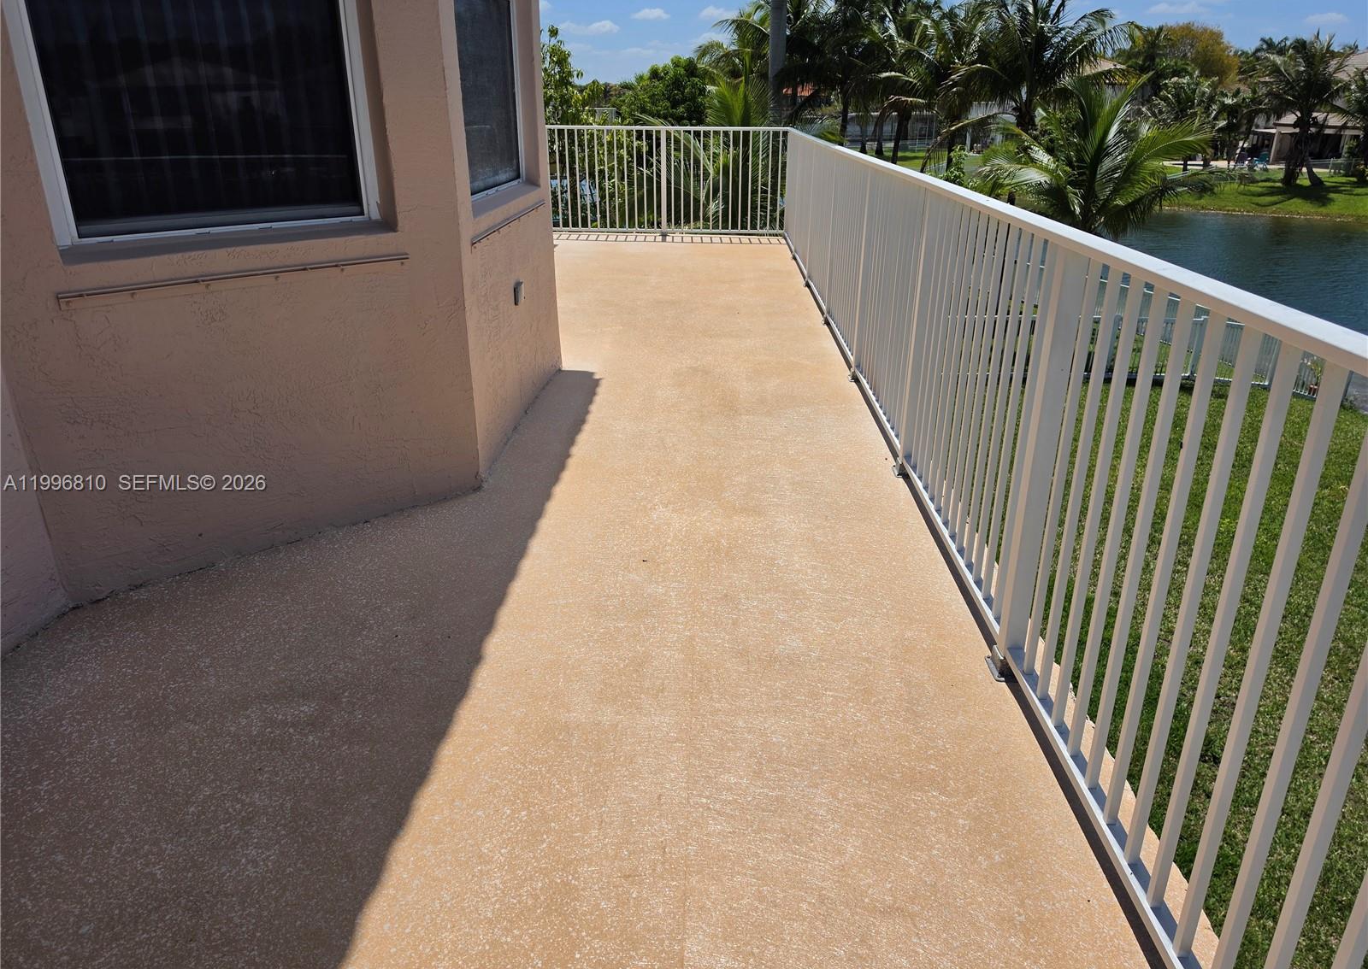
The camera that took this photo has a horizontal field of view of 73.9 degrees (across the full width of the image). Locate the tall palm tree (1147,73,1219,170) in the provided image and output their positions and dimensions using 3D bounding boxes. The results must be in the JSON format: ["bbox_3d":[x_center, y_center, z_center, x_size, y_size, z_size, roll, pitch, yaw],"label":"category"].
[{"bbox_3d":[32.676,-23.816,59.574,4.500,5.900,4.500,0,23,0],"label":"tall palm tree"}]

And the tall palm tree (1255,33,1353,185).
[{"bbox_3d":[34.929,-21.138,51.219,5.200,7.900,5.200,0,23,0],"label":"tall palm tree"}]

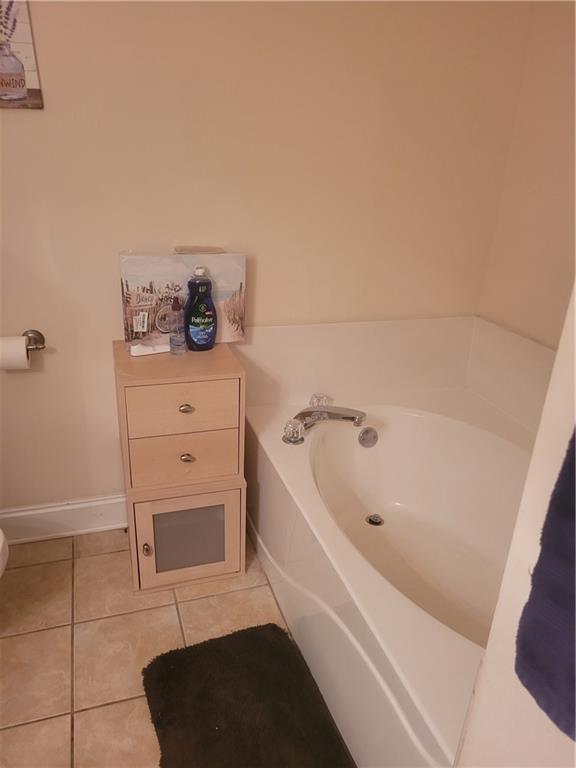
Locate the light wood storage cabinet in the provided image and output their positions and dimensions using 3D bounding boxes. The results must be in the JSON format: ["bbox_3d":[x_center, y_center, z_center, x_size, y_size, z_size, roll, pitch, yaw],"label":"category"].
[{"bbox_3d":[-0.363,0.262,1.949,0.368,0.733,0.366,-4,23,-17],"label":"light wood storage cabinet"}]

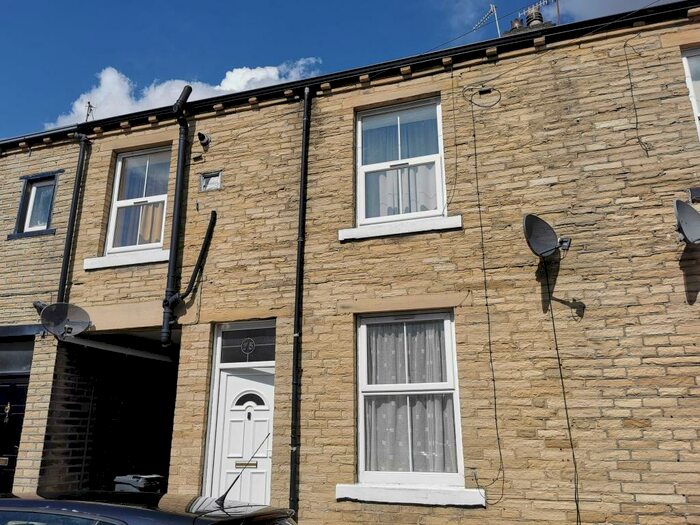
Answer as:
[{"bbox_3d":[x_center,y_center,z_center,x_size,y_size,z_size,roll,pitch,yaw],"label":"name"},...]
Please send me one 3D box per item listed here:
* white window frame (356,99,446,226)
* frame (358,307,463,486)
[{"bbox_3d":[0.576,-1.139,6.261,1.011,1.476,0.079,-5,-17,18],"label":"white window frame"},{"bbox_3d":[0.667,1.508,6.227,1.180,1.910,0.090,-5,-18,17],"label":"frame"}]

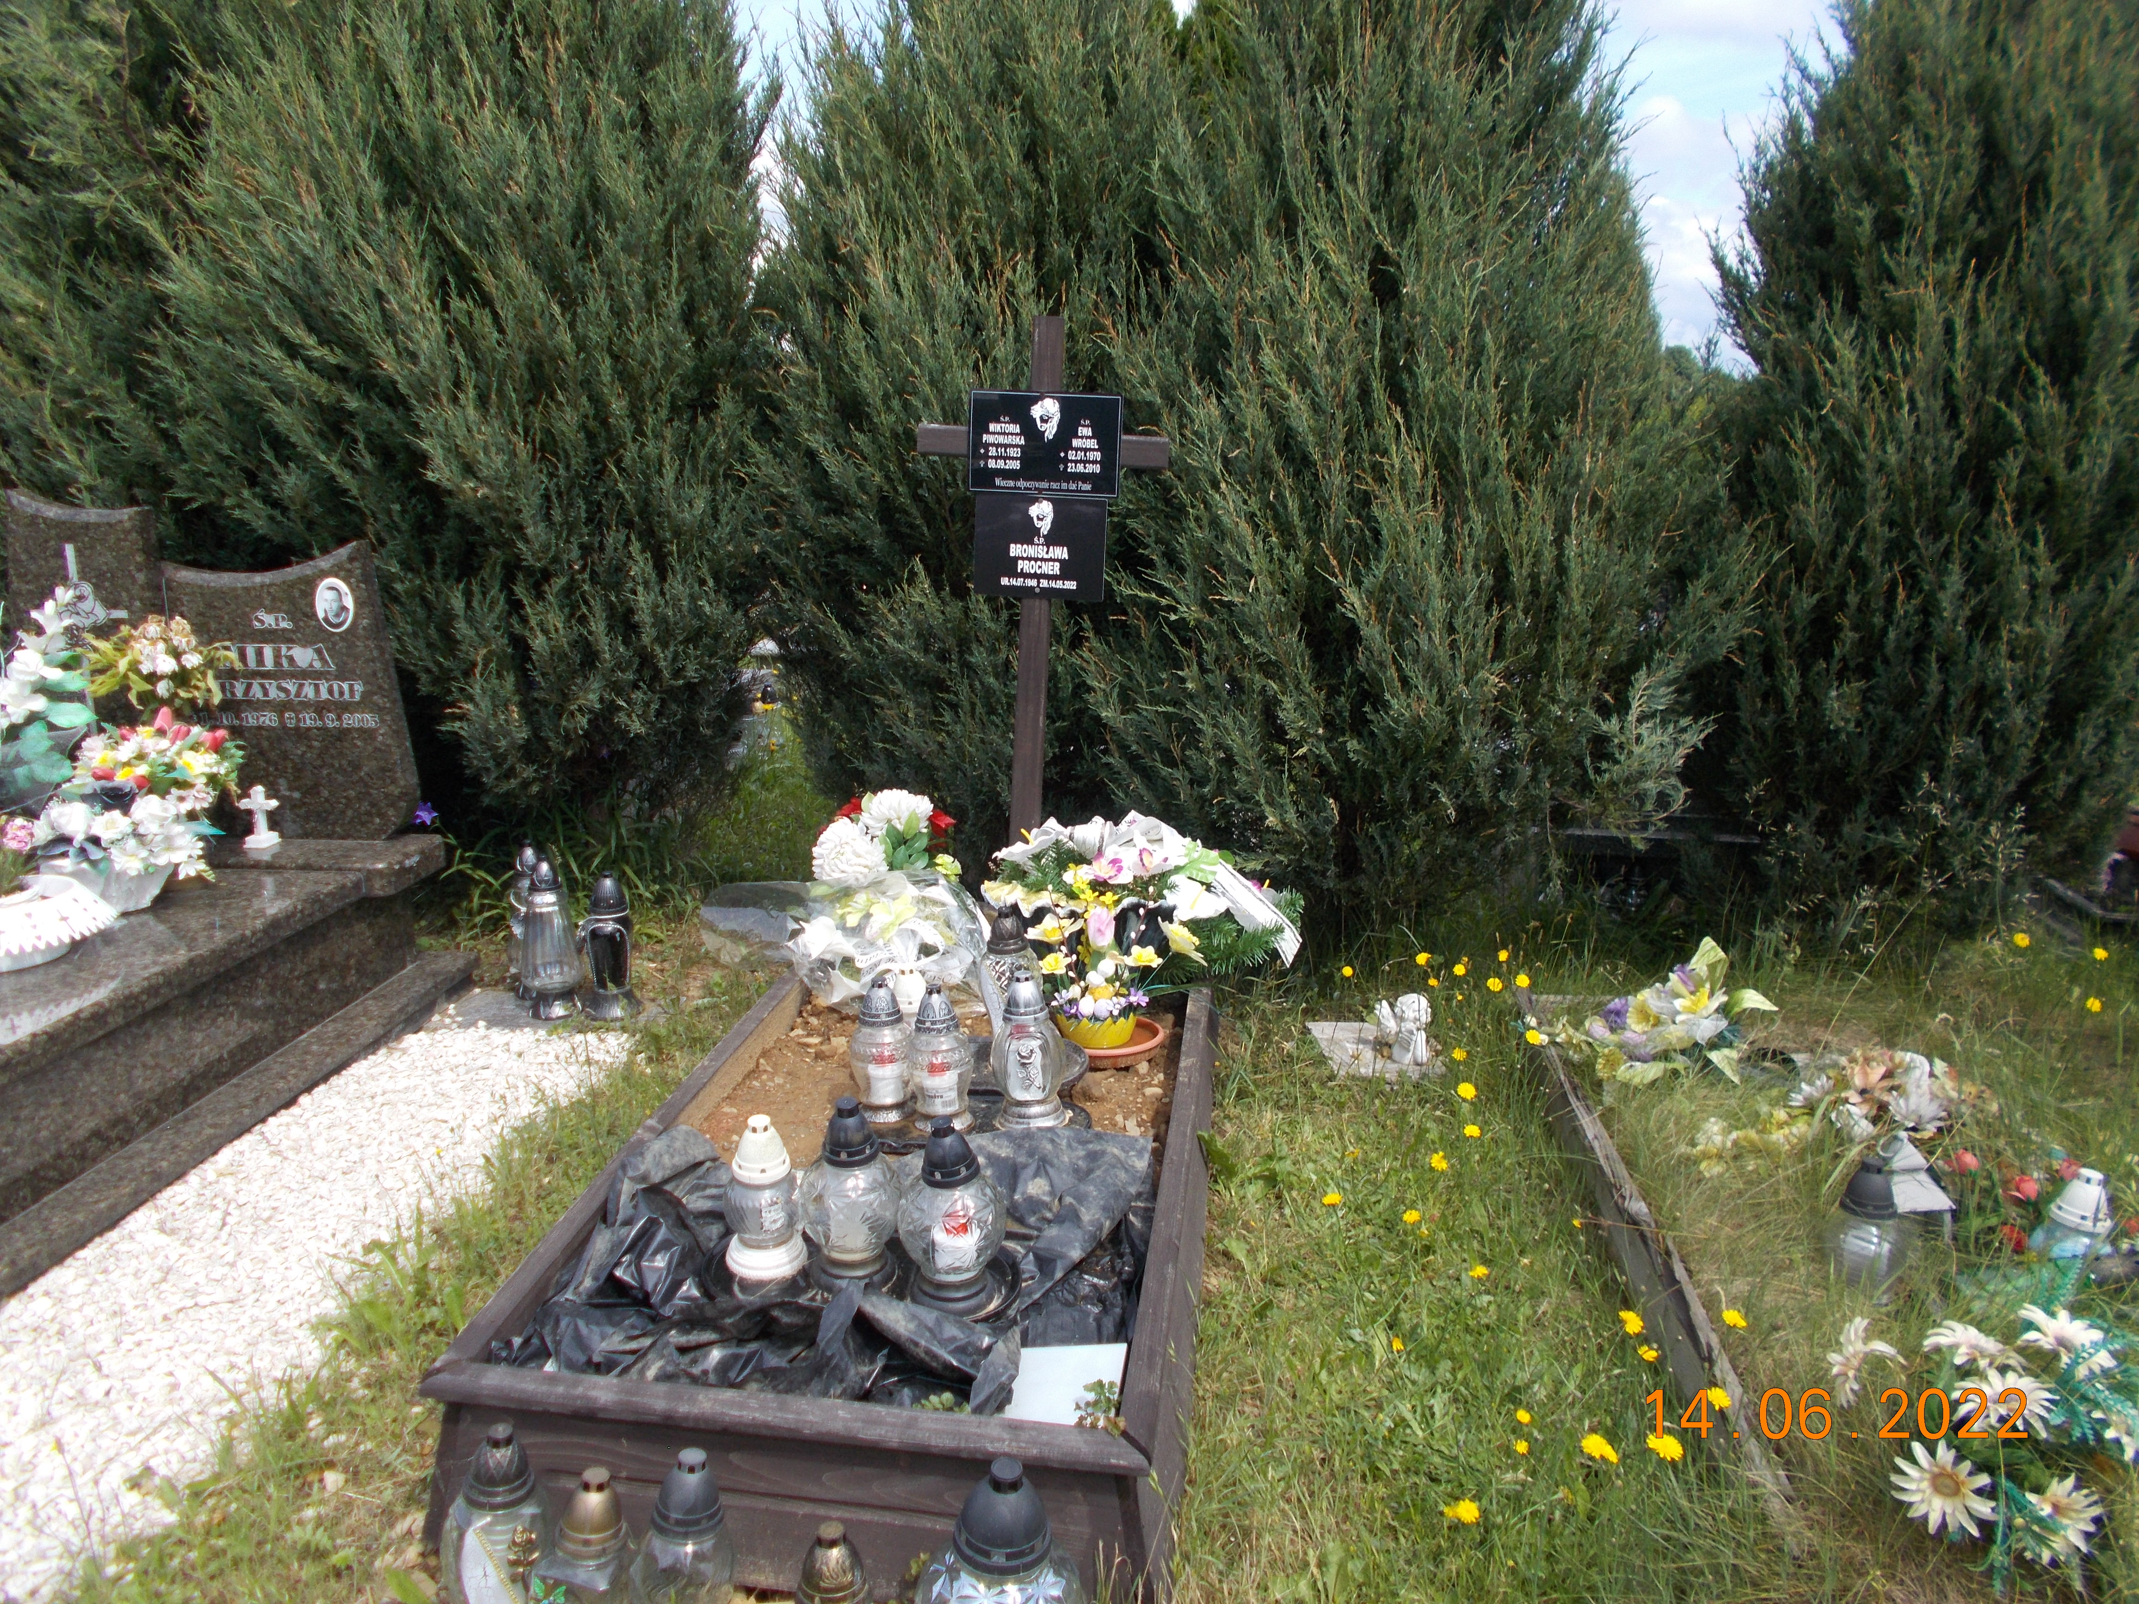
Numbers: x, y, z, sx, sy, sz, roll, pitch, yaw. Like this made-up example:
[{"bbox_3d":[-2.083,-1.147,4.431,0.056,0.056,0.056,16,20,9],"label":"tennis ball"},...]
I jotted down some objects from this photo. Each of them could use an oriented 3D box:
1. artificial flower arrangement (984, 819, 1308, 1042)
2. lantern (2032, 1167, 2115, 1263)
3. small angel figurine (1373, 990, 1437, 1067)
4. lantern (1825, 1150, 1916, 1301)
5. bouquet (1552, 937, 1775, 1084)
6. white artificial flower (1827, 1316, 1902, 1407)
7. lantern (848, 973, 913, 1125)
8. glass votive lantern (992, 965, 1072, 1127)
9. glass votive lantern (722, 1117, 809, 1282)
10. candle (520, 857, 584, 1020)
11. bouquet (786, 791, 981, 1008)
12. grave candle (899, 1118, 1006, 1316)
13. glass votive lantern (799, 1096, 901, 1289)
[{"bbox_3d":[0.148,0.239,3.353,0.640,0.410,0.450,1,13,6],"label":"artificial flower arrangement"},{"bbox_3d":[1.484,0.649,2.384,0.130,0.225,0.130,11,12,4],"label":"lantern"},{"bbox_3d":[0.715,0.485,3.430,0.115,0.148,0.105,12,17,39],"label":"small angel figurine"},{"bbox_3d":[1.184,0.632,2.370,0.130,0.240,0.130,1,13,0],"label":"lantern"},{"bbox_3d":[1.255,0.420,3.393,0.410,0.240,0.290,1,13,6],"label":"bouquet"},{"bbox_3d":[1.046,0.736,2.115,0.085,0.115,0.105,-3,14,-16],"label":"white artificial flower"},{"bbox_3d":[-0.328,0.424,2.800,0.112,0.258,0.112,1,13,0],"label":"lantern"},{"bbox_3d":[-0.065,0.415,2.790,0.130,0.270,0.120,2,13,3],"label":"glass votive lantern"},{"bbox_3d":[-0.446,0.575,2.357,0.119,0.229,0.119,1,13,6],"label":"glass votive lantern"},{"bbox_3d":[-1.181,0.307,3.670,0.143,0.360,0.143,1,13,6],"label":"candle"},{"bbox_3d":[-0.382,0.185,3.350,0.400,0.420,0.330,3,13,7],"label":"bouquet"},{"bbox_3d":[-0.161,0.563,2.222,0.148,0.256,0.148,1,13,0],"label":"grave candle"},{"bbox_3d":[-0.321,0.561,2.345,0.146,0.262,0.146,1,13,6],"label":"glass votive lantern"}]

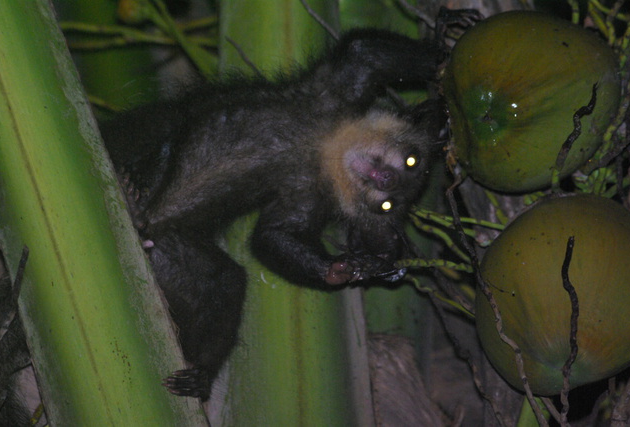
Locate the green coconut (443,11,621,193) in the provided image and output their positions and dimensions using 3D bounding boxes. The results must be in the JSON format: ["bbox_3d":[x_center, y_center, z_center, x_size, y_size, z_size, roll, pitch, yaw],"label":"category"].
[{"bbox_3d":[0.219,-0.112,5.100,0.177,0.177,0.200,0,7,28],"label":"green coconut"}]

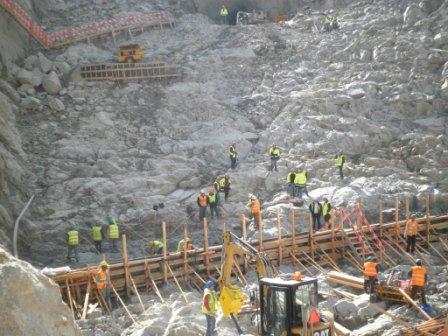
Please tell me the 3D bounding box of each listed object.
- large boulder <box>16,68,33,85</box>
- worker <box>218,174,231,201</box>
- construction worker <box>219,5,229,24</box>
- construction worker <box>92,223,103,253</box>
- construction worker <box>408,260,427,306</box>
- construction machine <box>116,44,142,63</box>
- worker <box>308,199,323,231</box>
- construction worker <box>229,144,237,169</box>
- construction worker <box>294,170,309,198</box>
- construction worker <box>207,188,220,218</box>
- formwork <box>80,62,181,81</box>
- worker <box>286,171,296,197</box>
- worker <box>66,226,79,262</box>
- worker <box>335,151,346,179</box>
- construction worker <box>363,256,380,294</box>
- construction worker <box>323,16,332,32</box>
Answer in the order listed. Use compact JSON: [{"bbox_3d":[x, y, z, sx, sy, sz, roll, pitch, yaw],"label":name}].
[{"bbox_3d":[-16.726,-7.655,51.000,1.350,1.250,1.300,-4,6,-11],"label":"large boulder"},{"bbox_3d":[0.094,1.229,38.032,0.580,1.750,0.420,8,14,39],"label":"worker"},{"bbox_3d":[0.000,-14.322,56.847,0.580,1.770,0.380,-1,11,0],"label":"construction worker"},{"bbox_3d":[-6.577,3.653,31.700,0.560,1.720,0.420,-2,6,9],"label":"construction worker"},{"bbox_3d":[7.303,4.299,22.900,0.620,1.750,0.430,-4,6,-11],"label":"construction worker"},{"bbox_3d":[-8.440,-10.241,54.500,2.200,1.600,3.000,-4,6,-9],"label":"construction machine"},{"bbox_3d":[4.993,2.540,32.941,0.620,1.770,0.380,1,11,9],"label":"worker"},{"bbox_3d":[0.622,-0.773,41.600,0.450,1.740,0.520,0,7,25],"label":"construction worker"},{"bbox_3d":[4.702,0.979,37.000,0.620,1.730,0.450,-2,6,6],"label":"construction worker"},{"bbox_3d":[-0.598,1.993,34.635,0.580,1.760,0.380,1,11,9],"label":"construction worker"},{"bbox_3d":[-7.301,-7.520,47.500,7.800,1.200,0.600,-2,6,-3],"label":"formwork"},{"bbox_3d":[4.128,0.960,37.200,0.550,1.680,0.450,2,8,37],"label":"worker"},{"bbox_3d":[-7.606,3.828,30.600,0.580,1.750,0.420,-4,6,-9],"label":"worker"},{"bbox_3d":[7.546,-0.142,39.300,0.550,1.740,0.420,1,7,30],"label":"worker"},{"bbox_3d":[6.090,4.458,25.029,0.620,1.750,0.420,5,13,29],"label":"construction worker"},{"bbox_3d":[9.277,-12.774,54.000,0.600,1.420,0.600,-1,6,18],"label":"construction worker"}]

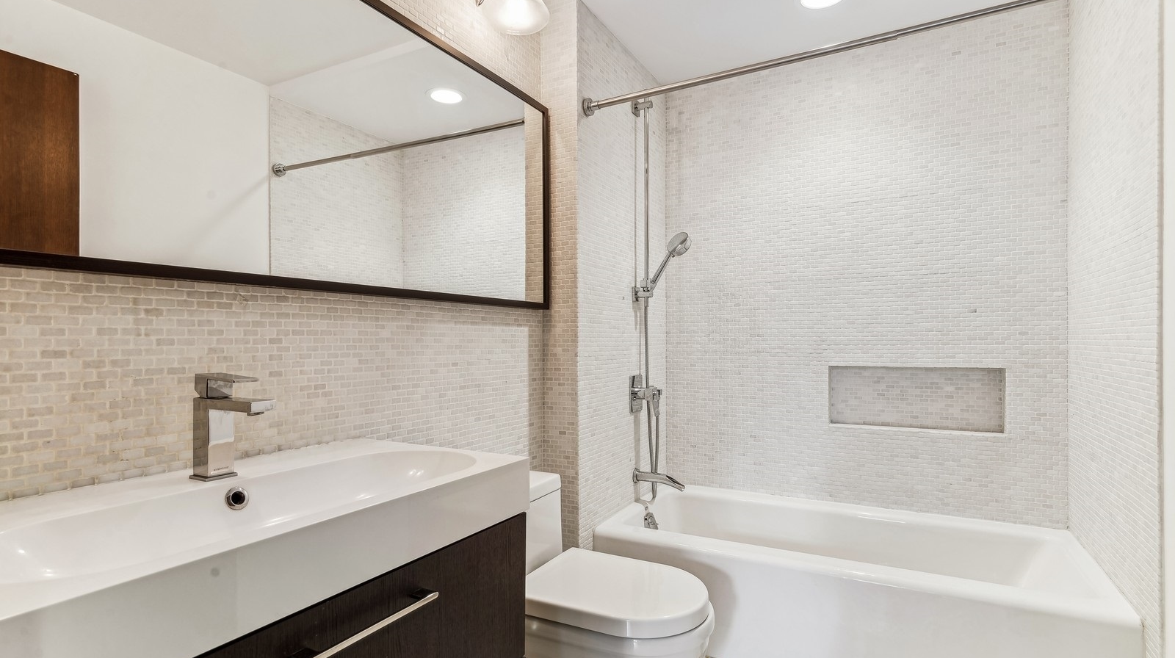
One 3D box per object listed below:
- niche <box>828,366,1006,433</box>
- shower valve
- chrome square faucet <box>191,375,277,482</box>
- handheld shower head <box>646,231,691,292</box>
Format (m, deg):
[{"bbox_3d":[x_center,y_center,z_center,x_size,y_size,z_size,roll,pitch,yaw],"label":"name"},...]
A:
[{"bbox_3d":[1.315,0.279,2.252,0.607,0.255,0.094,0,-1,30],"label":"niche"},{"bbox_3d":[0.259,0.280,2.388,0.117,0.160,0.118,0,-1,30],"label":"shower valve"},{"bbox_3d":[-0.605,0.169,0.947,0.172,0.180,0.052,0,-1,30],"label":"chrome square faucet"},{"bbox_3d":[0.368,-0.291,2.452,0.068,0.280,0.110,37,-13,-16],"label":"handheld shower head"}]

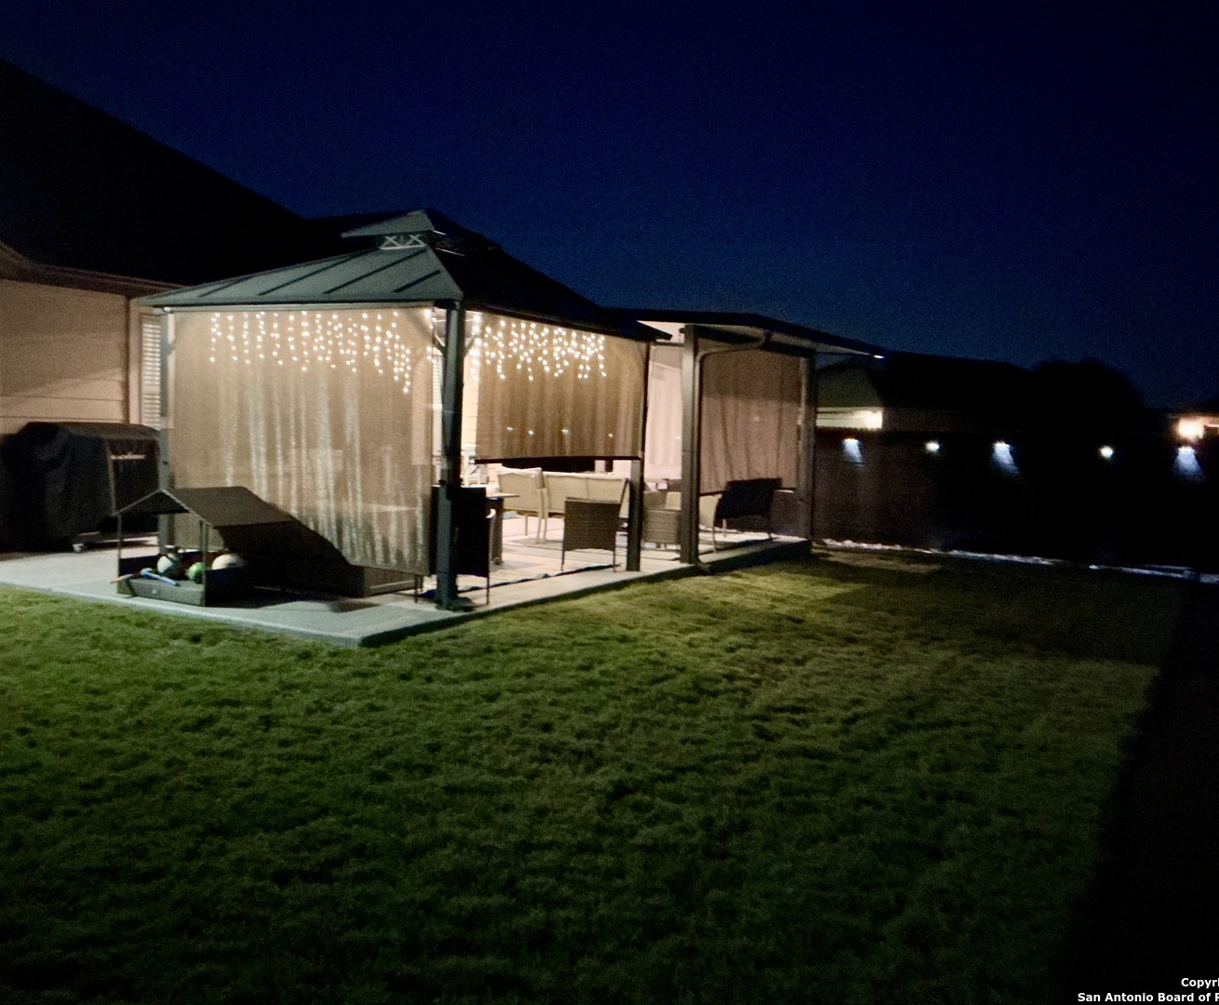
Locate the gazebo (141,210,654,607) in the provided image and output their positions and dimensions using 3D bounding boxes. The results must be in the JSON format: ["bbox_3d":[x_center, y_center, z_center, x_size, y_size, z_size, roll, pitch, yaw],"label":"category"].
[{"bbox_3d":[-1.776,-1.024,9.912,3.650,3.260,3.450,5,4,29],"label":"gazebo"}]

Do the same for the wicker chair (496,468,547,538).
[{"bbox_3d":[-1.012,0.015,12.936,0.640,0.860,0.680,3,4,14],"label":"wicker chair"}]

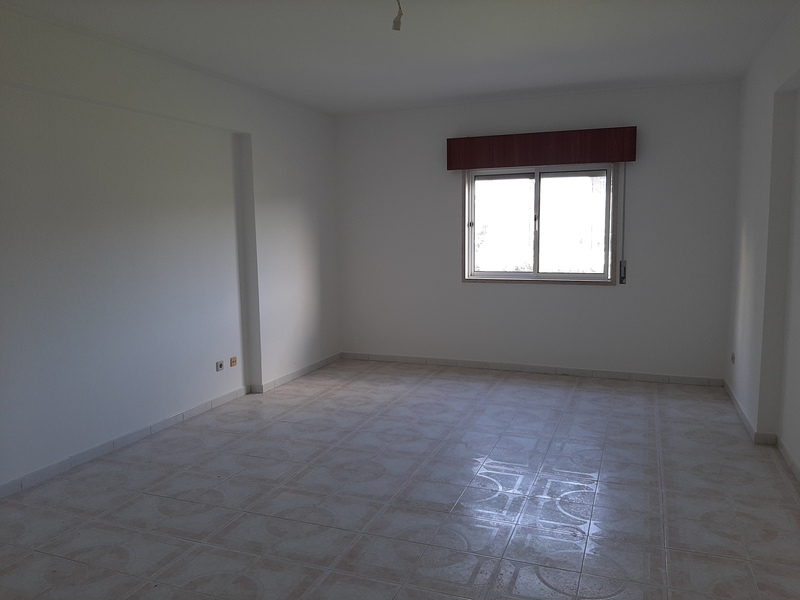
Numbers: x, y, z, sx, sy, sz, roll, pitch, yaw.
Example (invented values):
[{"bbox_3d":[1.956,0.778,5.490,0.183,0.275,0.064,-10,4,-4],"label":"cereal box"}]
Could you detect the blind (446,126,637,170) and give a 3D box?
[{"bbox_3d":[1.264,-1.373,5.723,1.695,0.294,0.090,2,8,21],"label":"blind"}]

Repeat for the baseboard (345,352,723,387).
[{"bbox_3d":[1.092,0.666,6.105,3.712,0.071,0.015,2,8,21],"label":"baseboard"}]

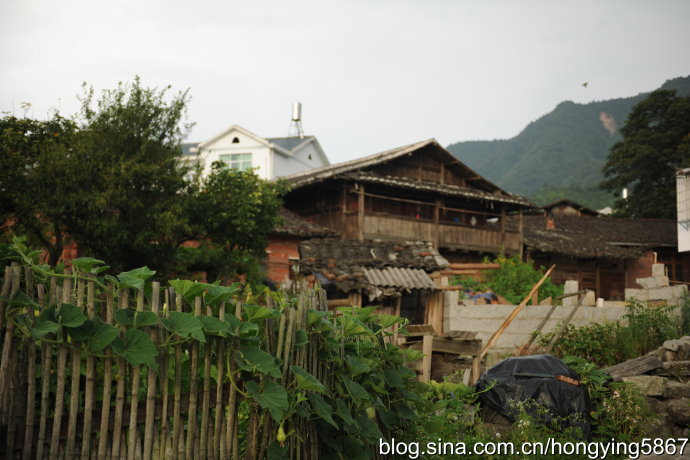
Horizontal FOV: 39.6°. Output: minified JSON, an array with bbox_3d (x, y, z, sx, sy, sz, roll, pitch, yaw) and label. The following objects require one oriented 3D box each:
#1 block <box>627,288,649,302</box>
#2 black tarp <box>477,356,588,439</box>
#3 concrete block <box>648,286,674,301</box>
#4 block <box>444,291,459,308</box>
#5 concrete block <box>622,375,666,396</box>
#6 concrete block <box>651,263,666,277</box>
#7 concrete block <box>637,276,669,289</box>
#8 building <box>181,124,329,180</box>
[{"bbox_3d":[5.586,1.245,18.300,0.410,0.250,0.270,1,-6,-12],"label":"block"},{"bbox_3d":[1.908,1.685,9.700,1.020,0.800,0.900,2,-6,-15],"label":"black tarp"},{"bbox_3d":[6.067,1.225,18.400,0.440,0.260,0.270,1,-6,-12],"label":"concrete block"},{"bbox_3d":[1.956,1.276,17.600,0.250,0.300,0.280,1,-6,-12],"label":"block"},{"bbox_3d":[3.432,1.788,11.000,0.440,0.230,0.300,1,-6,-10],"label":"concrete block"},{"bbox_3d":[6.052,0.776,18.500,0.240,0.250,0.260,1,-6,-12],"label":"concrete block"},{"bbox_3d":[5.936,1.014,18.500,0.560,0.230,0.280,1,-6,-12],"label":"concrete block"},{"bbox_3d":[-6.470,-0.341,57.845,9.000,9.500,10.500,-2,-6,16],"label":"building"}]

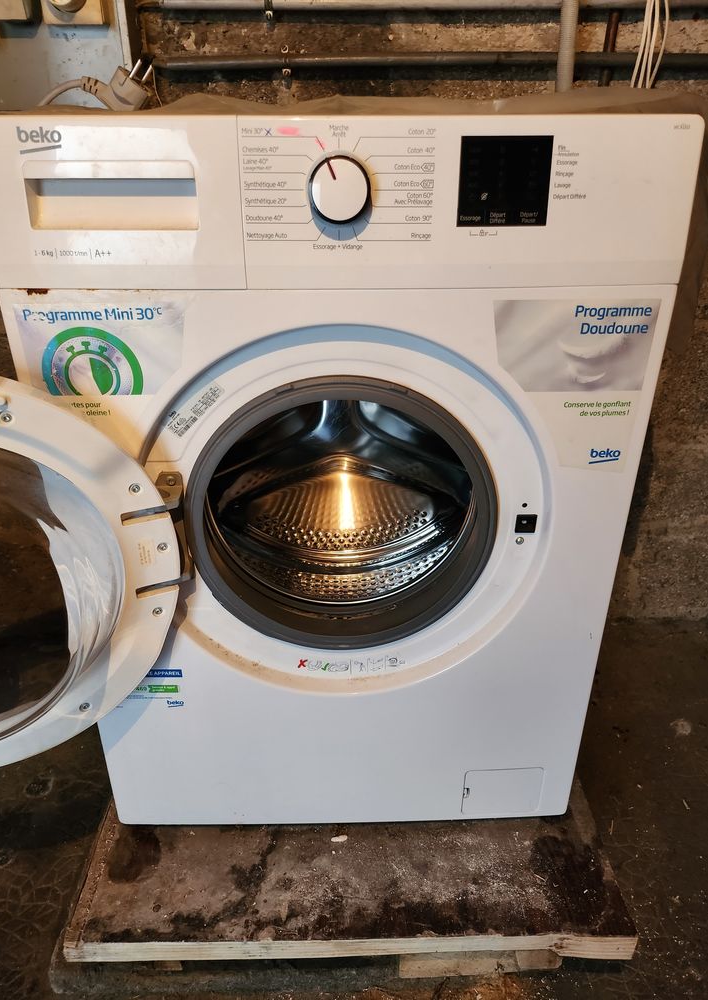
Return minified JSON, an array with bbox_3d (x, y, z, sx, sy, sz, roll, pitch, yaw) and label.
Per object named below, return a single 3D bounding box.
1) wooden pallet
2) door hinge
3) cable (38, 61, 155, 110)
[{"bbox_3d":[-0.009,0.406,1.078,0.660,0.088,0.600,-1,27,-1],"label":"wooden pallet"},{"bbox_3d":[-0.185,0.033,0.704,0.038,0.132,0.032,-1,27,-1],"label":"door hinge"},{"bbox_3d":[-0.241,-0.399,0.677,0.115,0.052,0.055,-1,27,-1],"label":"cable"}]

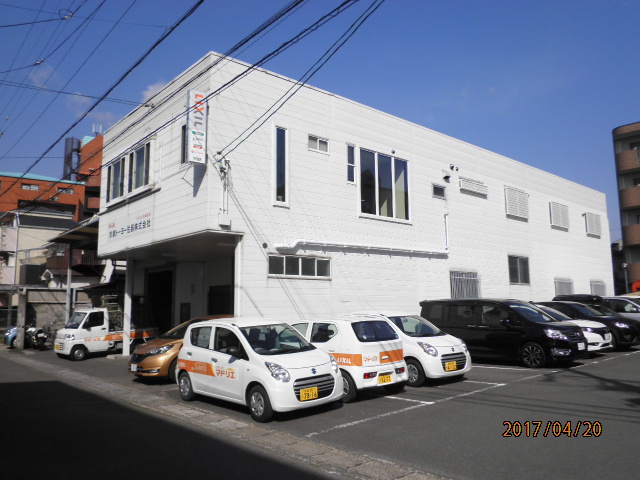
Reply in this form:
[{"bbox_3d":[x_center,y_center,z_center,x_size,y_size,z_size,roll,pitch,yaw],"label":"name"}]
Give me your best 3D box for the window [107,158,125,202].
[{"bbox_3d":[-6.793,-1.963,15.972,0.150,1.280,1.480,7,-11,-43],"label":"window"}]

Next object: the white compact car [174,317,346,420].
[{"bbox_3d":[-1.115,2.170,8.550,1.475,1.520,3.395,7,-11,-41],"label":"white compact car"}]

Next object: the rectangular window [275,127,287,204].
[{"bbox_3d":[-1.073,-2.091,13.262,0.393,2.182,0.100,6,-10,-41],"label":"rectangular window"}]

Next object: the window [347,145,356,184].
[{"bbox_3d":[0.993,-2.393,15.148,0.401,1.241,0.100,6,-10,-41],"label":"window"}]

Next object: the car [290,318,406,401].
[{"bbox_3d":[0.170,2.310,9.920,1.480,1.490,3.400,5,-10,-37],"label":"car"}]

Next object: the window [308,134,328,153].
[{"bbox_3d":[-0.025,-2.777,14.099,0.780,0.490,0.110,6,-10,-39],"label":"window"}]

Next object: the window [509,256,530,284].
[{"bbox_3d":[8.564,1.323,20.601,1.700,1.200,0.120,6,-10,-39],"label":"window"}]

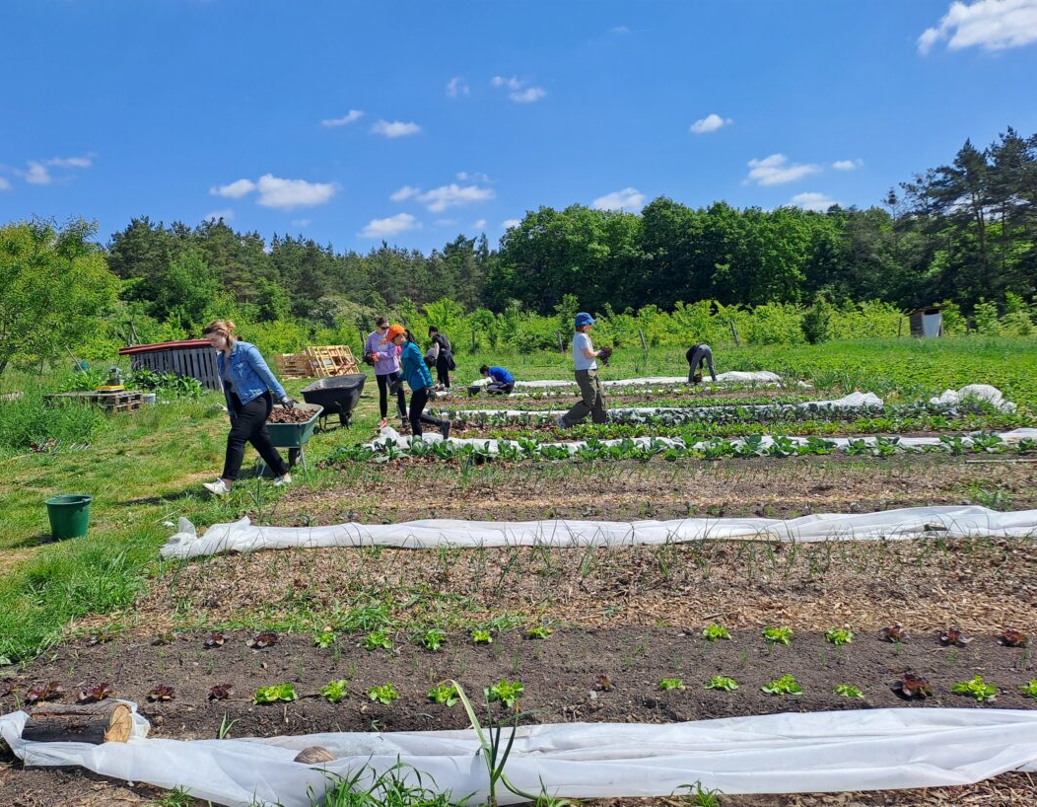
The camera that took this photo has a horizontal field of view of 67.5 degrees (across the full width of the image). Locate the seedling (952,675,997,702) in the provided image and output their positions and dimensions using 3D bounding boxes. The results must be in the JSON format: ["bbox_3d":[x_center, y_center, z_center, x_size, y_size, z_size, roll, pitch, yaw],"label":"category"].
[{"bbox_3d":[1.853,1.155,3.155,0.180,0.090,0.170,0,6,0],"label":"seedling"}]

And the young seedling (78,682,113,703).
[{"bbox_3d":[-1.742,1.189,3.202,0.142,0.070,0.131,0,6,0],"label":"young seedling"}]

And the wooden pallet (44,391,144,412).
[{"bbox_3d":[-6.957,0.075,12.667,1.200,0.400,0.800,0,6,-3],"label":"wooden pallet"}]

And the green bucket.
[{"bbox_3d":[-3.208,0.801,5.518,0.315,0.260,0.315,0,5,0],"label":"green bucket"}]

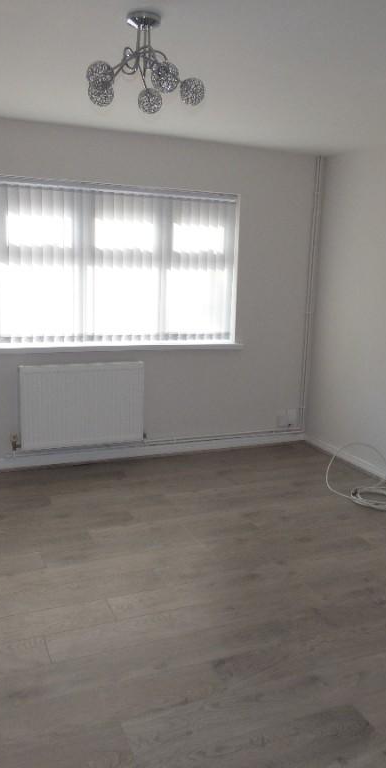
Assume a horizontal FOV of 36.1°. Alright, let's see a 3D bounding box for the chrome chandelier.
[{"bbox_3d":[-0.181,-1.175,2.141,0.450,0.295,0.450,-3,13,-21],"label":"chrome chandelier"}]

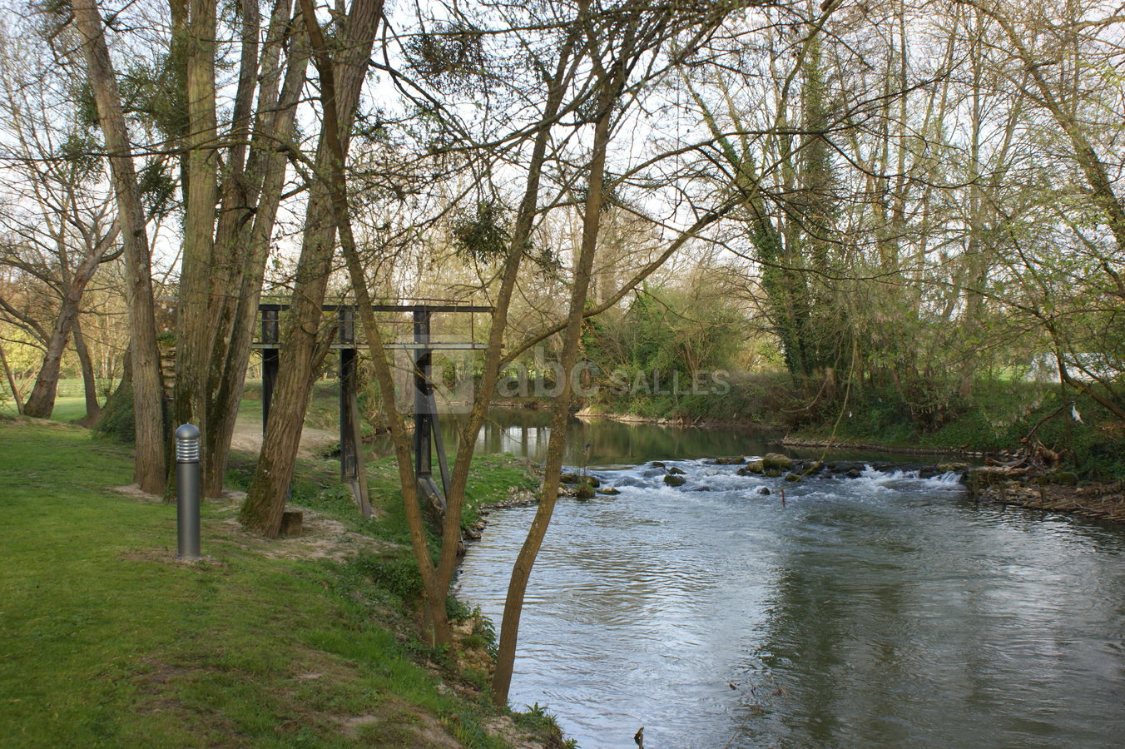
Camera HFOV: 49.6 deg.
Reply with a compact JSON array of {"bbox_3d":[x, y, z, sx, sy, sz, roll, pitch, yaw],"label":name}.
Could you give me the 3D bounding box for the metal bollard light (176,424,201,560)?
[{"bbox_3d":[-2.794,0.875,9.100,0.185,1.010,0.185,0,0,0],"label":"metal bollard light"}]

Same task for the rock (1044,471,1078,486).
[{"bbox_3d":[9.828,2.043,24.000,0.650,0.300,0.500,0,0,0],"label":"rock"}]

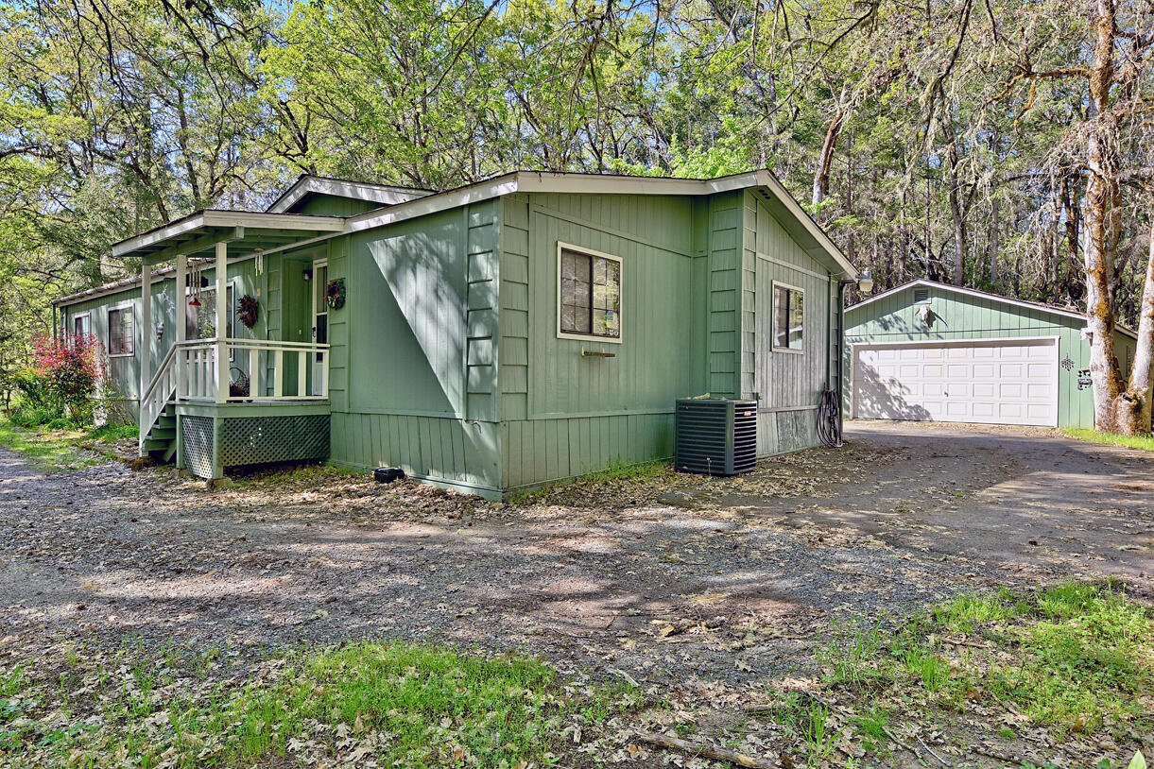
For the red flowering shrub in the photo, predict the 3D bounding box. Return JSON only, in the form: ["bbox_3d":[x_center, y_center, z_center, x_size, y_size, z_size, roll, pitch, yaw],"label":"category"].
[{"bbox_3d":[-10.826,-0.120,14.200,1.420,1.920,1.400,0,0,-37],"label":"red flowering shrub"}]

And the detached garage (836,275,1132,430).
[{"bbox_3d":[12.172,-0.861,21.120,8.200,3.760,8.700,1,0,45],"label":"detached garage"}]

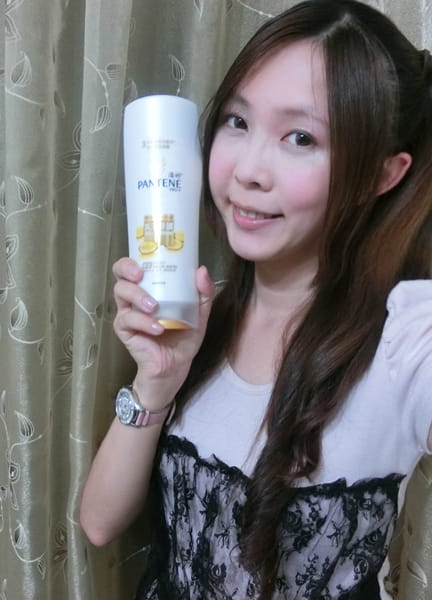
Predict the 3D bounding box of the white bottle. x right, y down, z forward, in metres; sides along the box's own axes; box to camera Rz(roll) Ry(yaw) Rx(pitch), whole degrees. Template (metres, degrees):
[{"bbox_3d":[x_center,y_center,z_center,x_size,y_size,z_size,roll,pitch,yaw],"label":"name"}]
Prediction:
[{"bbox_3d":[-0.046,-0.074,0.490,0.069,0.197,0.046,-1,0,5],"label":"white bottle"}]

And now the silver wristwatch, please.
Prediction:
[{"bbox_3d":[-0.064,0.098,0.517,0.047,0.035,0.052,4,25,-38],"label":"silver wristwatch"}]

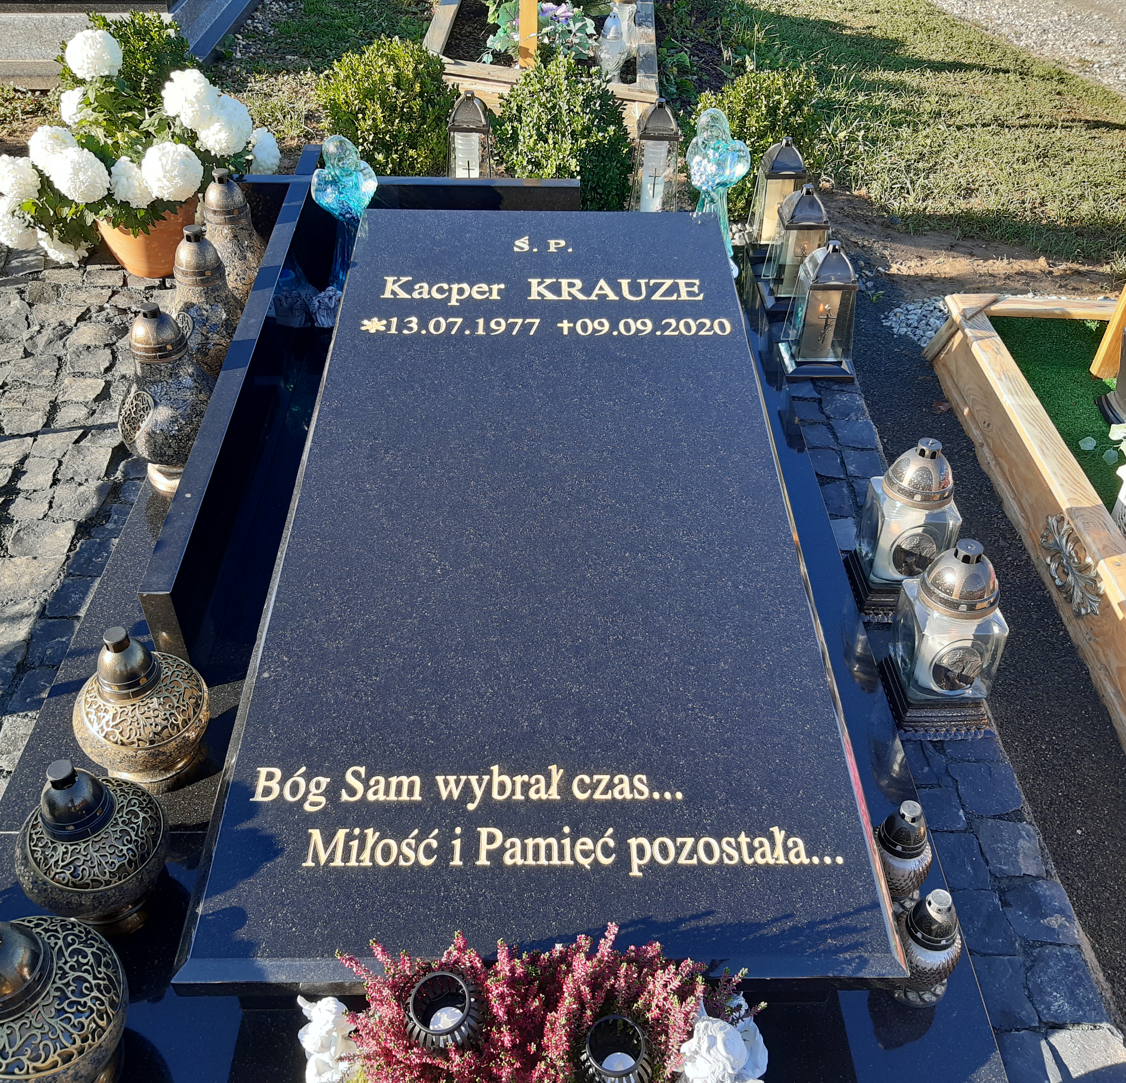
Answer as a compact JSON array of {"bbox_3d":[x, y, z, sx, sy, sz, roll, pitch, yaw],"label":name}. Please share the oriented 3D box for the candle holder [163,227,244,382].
[{"bbox_3d":[-0.743,-0.487,2.303,0.198,0.366,0.198,-1,39,0],"label":"candle holder"}]

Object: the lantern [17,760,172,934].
[{"bbox_3d":[-0.622,0.374,1.443,0.203,0.250,0.203,0,40,-1],"label":"lantern"}]

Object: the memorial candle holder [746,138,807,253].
[{"bbox_3d":[0.614,-0.976,3.071,0.162,0.304,0.162,0,40,-1],"label":"memorial candle holder"}]

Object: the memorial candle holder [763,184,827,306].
[{"bbox_3d":[0.617,-0.768,2.823,0.162,0.304,0.162,0,40,-1],"label":"memorial candle holder"}]

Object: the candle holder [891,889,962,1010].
[{"bbox_3d":[0.462,0.503,1.375,0.086,0.176,0.086,0,40,-1],"label":"candle holder"}]

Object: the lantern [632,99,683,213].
[{"bbox_3d":[0.271,-1.076,3.066,0.155,0.335,0.155,-1,39,0],"label":"lantern"}]

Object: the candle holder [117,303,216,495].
[{"bbox_3d":[-0.751,-0.276,2.051,0.198,0.366,0.198,-1,39,0],"label":"candle holder"}]

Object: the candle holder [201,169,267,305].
[{"bbox_3d":[-0.759,-0.678,2.530,0.198,0.366,0.198,-1,39,0],"label":"candle holder"}]

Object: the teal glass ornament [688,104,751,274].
[{"bbox_3d":[0.373,-0.871,2.724,0.155,0.414,0.120,-1,39,0],"label":"teal glass ornament"}]

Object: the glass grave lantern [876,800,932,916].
[{"bbox_3d":[0.461,0.417,1.478,0.086,0.176,0.086,0,40,-1],"label":"glass grave lantern"}]

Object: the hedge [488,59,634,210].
[{"bbox_3d":[-0.007,-1.242,3.278,0.412,0.436,0.392,0,40,-1],"label":"hedge"}]

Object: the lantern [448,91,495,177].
[{"bbox_3d":[-0.248,-1.072,3.006,0.155,0.335,0.155,-1,39,0],"label":"lantern"}]

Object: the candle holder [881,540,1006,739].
[{"bbox_3d":[0.585,0.130,1.635,0.155,0.320,0.155,0,39,1],"label":"candle holder"}]

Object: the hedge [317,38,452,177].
[{"bbox_3d":[-0.489,-1.180,3.102,0.380,0.440,0.380,-1,39,0],"label":"hedge"}]

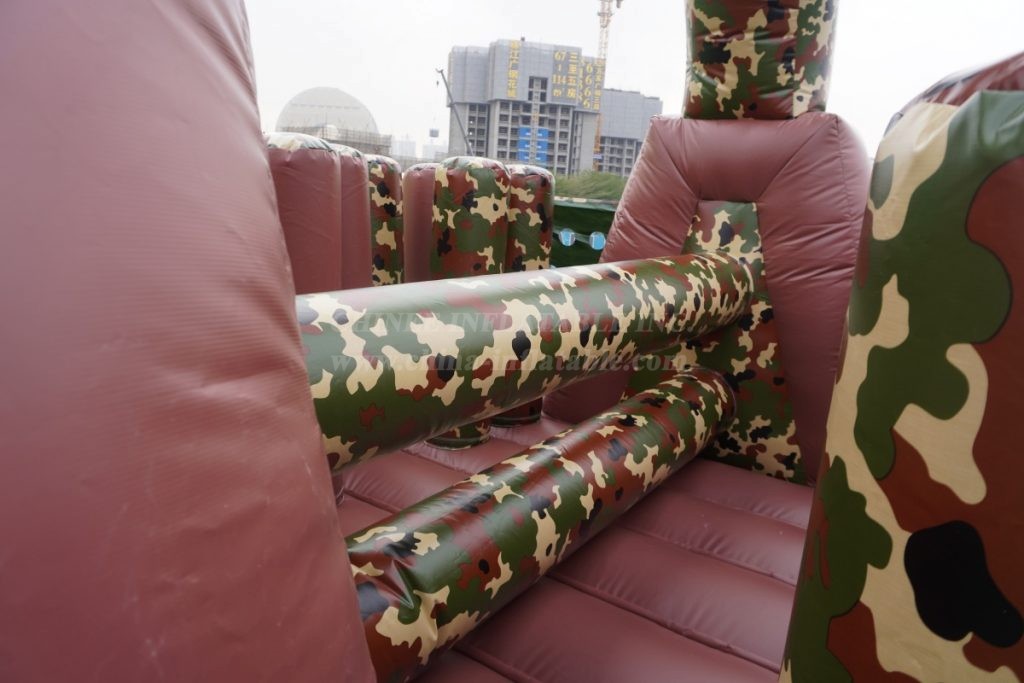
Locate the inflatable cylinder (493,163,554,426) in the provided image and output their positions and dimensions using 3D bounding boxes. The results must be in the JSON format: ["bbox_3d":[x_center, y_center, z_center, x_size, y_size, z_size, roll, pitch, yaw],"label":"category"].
[{"bbox_3d":[0.028,-0.315,4.530,0.440,1.700,0.440,4,12,0],"label":"inflatable cylinder"}]

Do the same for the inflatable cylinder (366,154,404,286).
[{"bbox_3d":[-0.952,-0.377,4.580,0.400,1.680,0.400,3,12,0],"label":"inflatable cylinder"}]

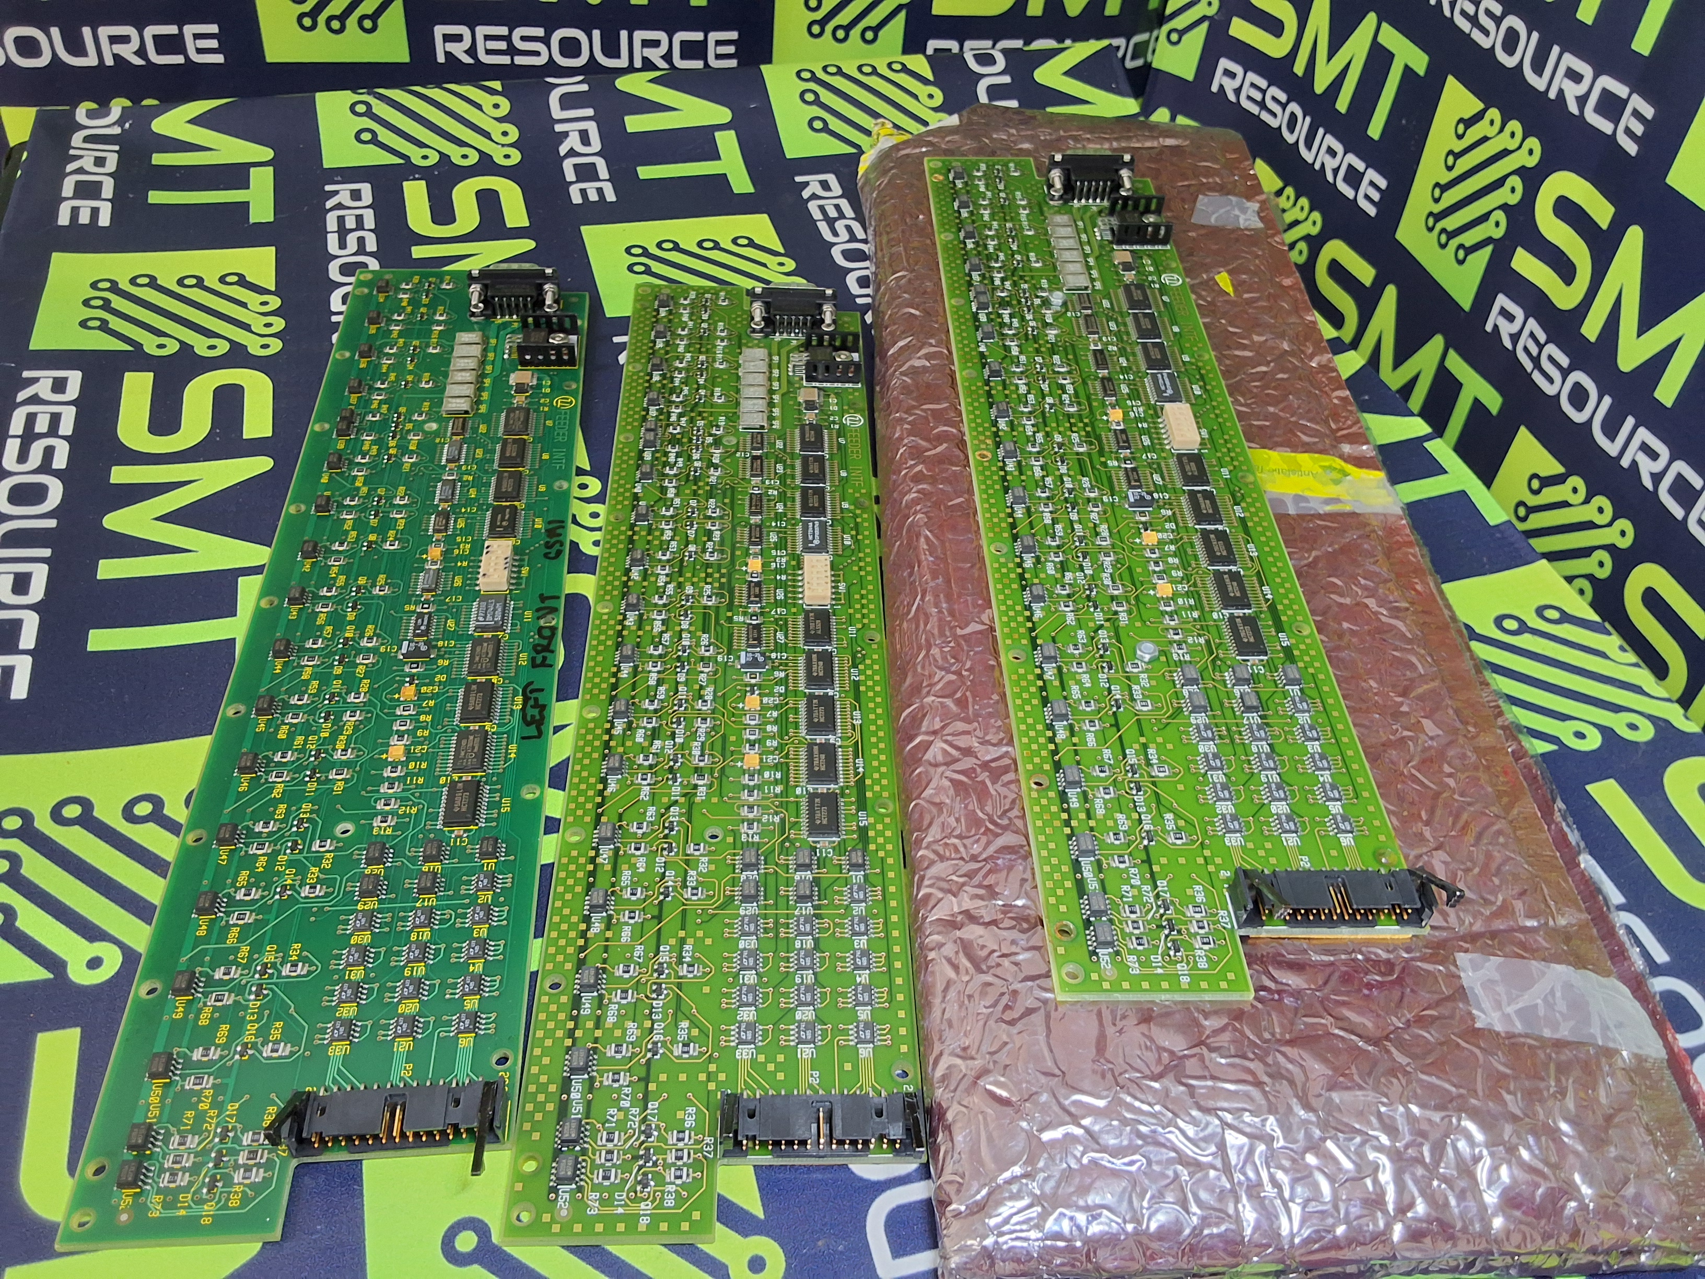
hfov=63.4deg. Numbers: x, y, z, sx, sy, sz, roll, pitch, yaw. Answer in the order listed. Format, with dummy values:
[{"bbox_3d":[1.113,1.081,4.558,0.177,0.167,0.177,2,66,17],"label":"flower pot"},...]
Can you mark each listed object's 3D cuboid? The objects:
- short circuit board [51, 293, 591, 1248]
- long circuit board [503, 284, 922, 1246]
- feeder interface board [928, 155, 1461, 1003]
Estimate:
[{"bbox_3d":[-0.121,-0.014,0.376,0.082,0.015,0.344,-1,46,-6],"label":"short circuit board"},{"bbox_3d":[-0.032,-0.011,0.381,0.082,0.015,0.344,1,45,-4],"label":"long circuit board"},{"bbox_3d":[0.077,-0.057,0.393,0.086,0.015,0.344,0,47,-4],"label":"feeder interface board"}]

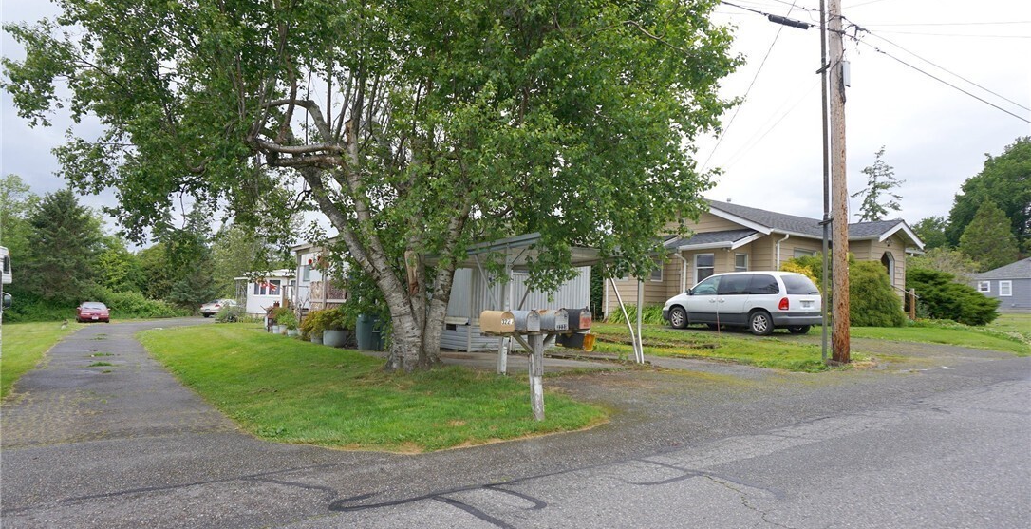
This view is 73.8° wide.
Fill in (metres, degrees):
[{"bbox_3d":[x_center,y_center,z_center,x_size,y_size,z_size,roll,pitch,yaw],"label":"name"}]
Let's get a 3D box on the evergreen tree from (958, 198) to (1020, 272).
[{"bbox_3d":[48.321,-0.871,70.000,6.200,11.300,6.200,1,-3,0],"label":"evergreen tree"}]

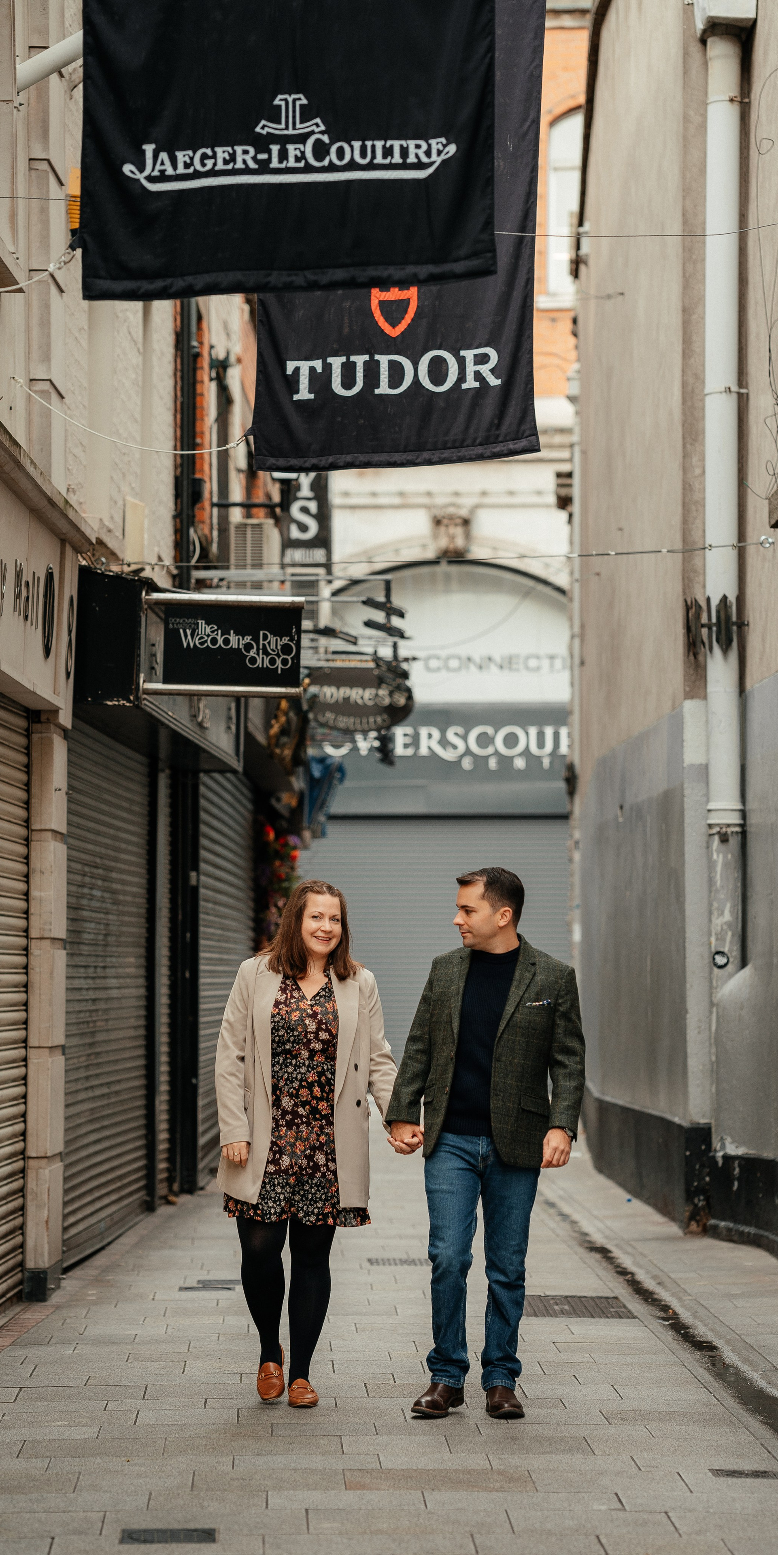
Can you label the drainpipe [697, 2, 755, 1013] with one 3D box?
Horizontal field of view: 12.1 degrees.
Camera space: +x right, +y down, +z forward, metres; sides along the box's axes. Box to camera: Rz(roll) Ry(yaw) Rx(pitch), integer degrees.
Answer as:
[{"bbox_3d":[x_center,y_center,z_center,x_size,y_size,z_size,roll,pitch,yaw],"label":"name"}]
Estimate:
[{"bbox_3d":[1.712,-1.417,18.605,0.250,5.210,0.240,1,-3,-13],"label":"drainpipe"}]

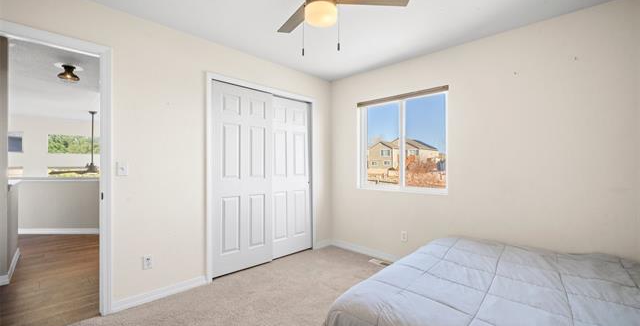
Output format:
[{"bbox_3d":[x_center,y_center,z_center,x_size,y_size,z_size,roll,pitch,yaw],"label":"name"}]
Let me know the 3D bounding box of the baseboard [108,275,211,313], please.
[{"bbox_3d":[-1.388,1.162,2.378,0.015,0.090,0.750,0,0,44],"label":"baseboard"}]

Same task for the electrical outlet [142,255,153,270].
[{"bbox_3d":[-1.478,0.858,2.289,0.012,0.118,0.072,0,0,44],"label":"electrical outlet"}]

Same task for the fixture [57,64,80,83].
[{"bbox_3d":[-3.267,-1.167,3.470,0.220,0.160,0.220,0,0,44],"label":"fixture"}]

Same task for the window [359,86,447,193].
[{"bbox_3d":[0.952,-0.236,3.251,1.179,1.175,0.100,0,0,44],"label":"window"}]

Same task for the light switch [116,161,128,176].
[{"bbox_3d":[-1.603,0.050,2.163,0.012,0.118,0.074,0,0,44],"label":"light switch"}]

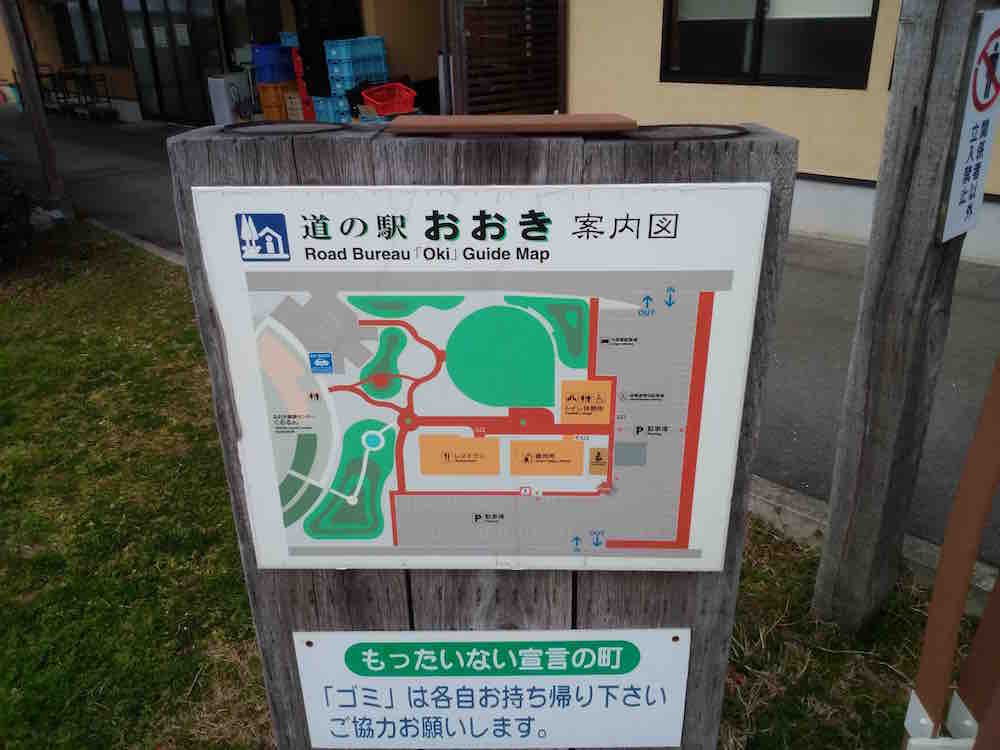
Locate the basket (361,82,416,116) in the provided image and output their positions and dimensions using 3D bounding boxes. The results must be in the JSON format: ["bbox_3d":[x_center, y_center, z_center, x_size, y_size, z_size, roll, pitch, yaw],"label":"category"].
[{"bbox_3d":[-1.163,-2.859,8.159,0.463,0.165,0.321,-26,48,-28],"label":"basket"}]

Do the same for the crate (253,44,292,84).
[{"bbox_3d":[-2.653,-3.669,9.182,0.360,0.410,0.400,2,24,8],"label":"crate"}]

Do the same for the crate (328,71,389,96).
[{"bbox_3d":[-1.560,-3.226,8.623,0.375,0.185,0.540,20,31,38],"label":"crate"}]

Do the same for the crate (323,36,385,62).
[{"bbox_3d":[-1.572,-3.551,8.477,0.375,0.185,0.540,20,31,38],"label":"crate"}]

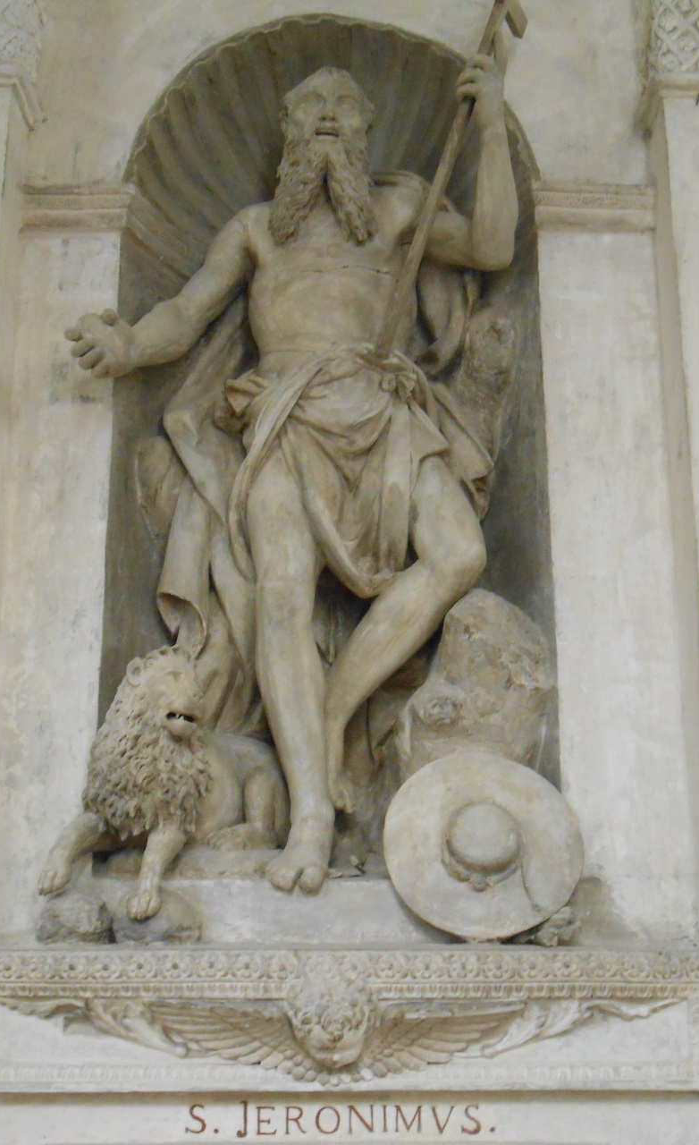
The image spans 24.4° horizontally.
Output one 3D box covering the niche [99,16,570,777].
[{"bbox_3d":[-0.045,-0.324,4.026,1.010,2.190,0.470,0,-19,0],"label":"niche"}]

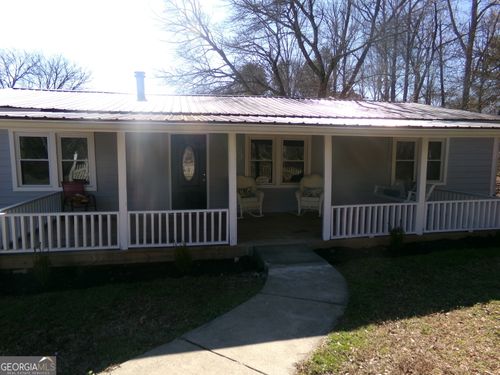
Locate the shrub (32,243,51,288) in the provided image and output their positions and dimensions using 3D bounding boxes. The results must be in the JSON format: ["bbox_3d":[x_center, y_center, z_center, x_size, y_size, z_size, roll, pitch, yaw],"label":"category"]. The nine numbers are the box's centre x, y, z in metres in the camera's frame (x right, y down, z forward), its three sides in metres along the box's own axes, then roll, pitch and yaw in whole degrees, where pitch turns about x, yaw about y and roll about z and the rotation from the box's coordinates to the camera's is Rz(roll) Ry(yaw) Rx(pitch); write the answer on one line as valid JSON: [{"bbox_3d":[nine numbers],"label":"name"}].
[{"bbox_3d":[-2.876,1.079,4.788,0.220,0.635,0.220,-1,5,-11],"label":"shrub"}]

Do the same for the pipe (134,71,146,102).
[{"bbox_3d":[-3.306,-3.069,10.548,0.310,0.909,0.310,-1,5,-11],"label":"pipe"}]

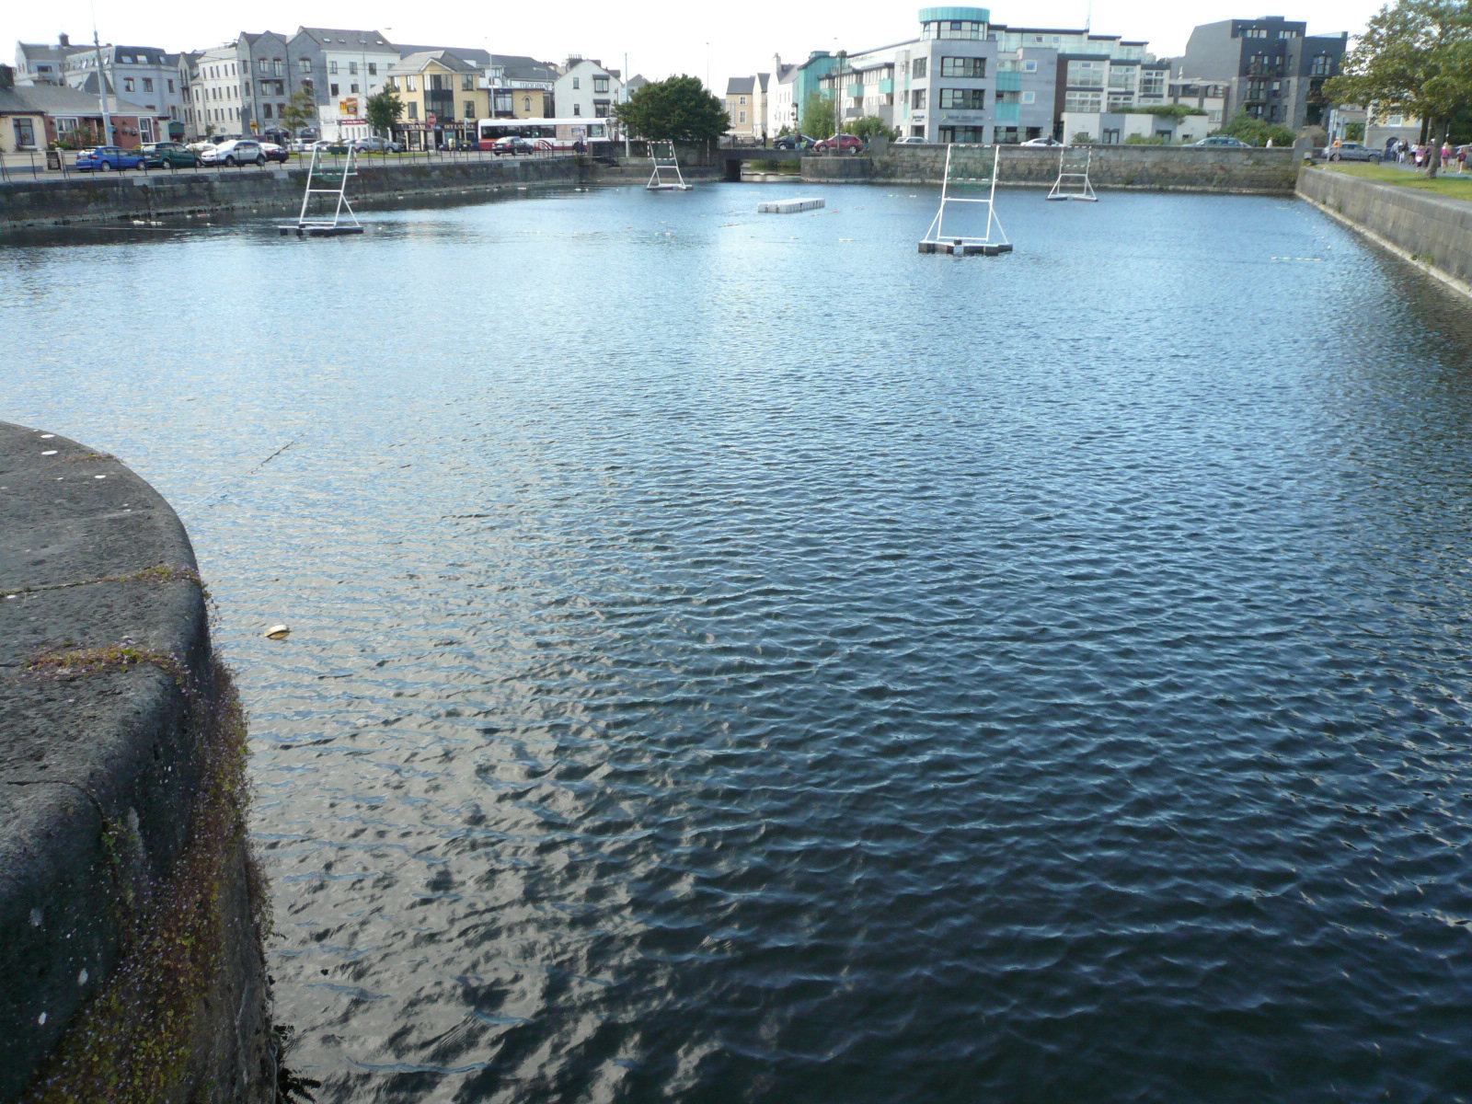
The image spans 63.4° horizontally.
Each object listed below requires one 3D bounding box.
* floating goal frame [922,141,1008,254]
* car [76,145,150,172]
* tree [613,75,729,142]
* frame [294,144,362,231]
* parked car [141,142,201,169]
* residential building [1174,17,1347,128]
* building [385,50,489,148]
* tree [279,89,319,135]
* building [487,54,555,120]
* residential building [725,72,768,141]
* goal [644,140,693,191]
[{"bbox_3d":[7.244,-11.119,37.500,2.700,3.200,2.100,6,20,17],"label":"floating goal frame"},{"bbox_3d":[-37.214,-23.418,71.000,1.720,1.430,4.150,7,20,19],"label":"car"},{"bbox_3d":[-5.879,-39.542,107.852,10.500,7.000,9.200,0,19,0],"label":"tree"},{"bbox_3d":[-15.275,-13.608,44.200,2.500,2.850,1.350,6,20,17],"label":"frame"},{"bbox_3d":[-36.024,-25.378,76.174,1.740,1.580,4.200,7,20,20],"label":"parked car"},{"bbox_3d":[57.442,-50.536,130.000,12.000,14.100,10.500,0,19,-2],"label":"residential building"},{"bbox_3d":[-33.117,-50.356,133.059,11.500,11.000,10.500,-5,20,-14],"label":"building"},{"bbox_3d":[-42.441,-41.769,115.583,3.700,6.200,3.600,-7,20,-19],"label":"tree"},{"bbox_3d":[-24.412,-51.669,137.000,8.000,10.200,7.500,-8,21,-24],"label":"building"},{"bbox_3d":[1.685,-67.694,182.920,6.800,11.000,7.500,-1,19,-2],"label":"residential building"},{"bbox_3d":[-4.661,-26.506,81.800,2.800,3.200,2.100,7,20,18],"label":"goal"}]

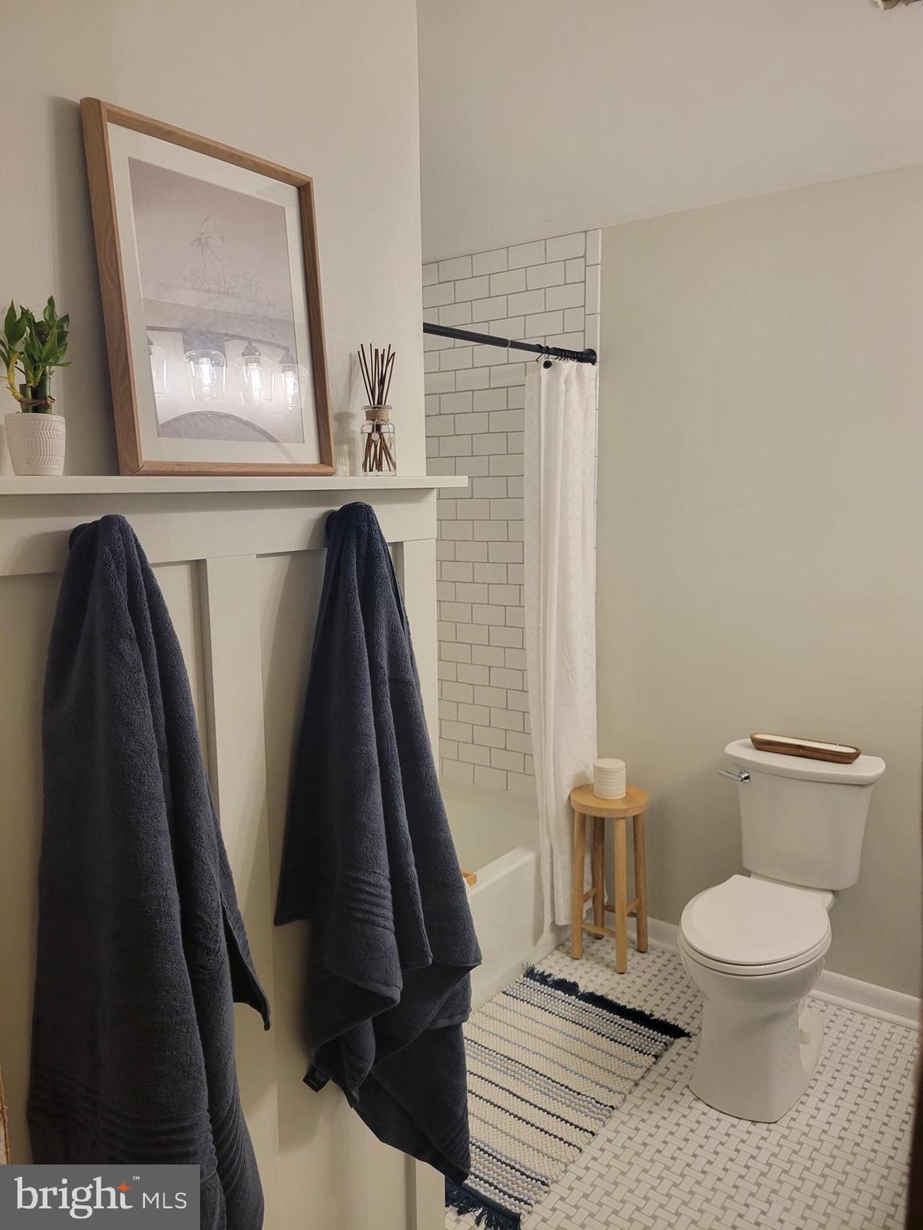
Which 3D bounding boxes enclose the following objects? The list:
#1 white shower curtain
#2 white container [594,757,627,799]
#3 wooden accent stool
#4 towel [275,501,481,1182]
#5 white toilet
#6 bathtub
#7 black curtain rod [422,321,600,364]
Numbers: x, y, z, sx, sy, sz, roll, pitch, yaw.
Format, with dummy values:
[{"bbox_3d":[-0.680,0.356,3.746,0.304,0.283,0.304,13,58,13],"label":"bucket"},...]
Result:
[{"bbox_3d":[0.340,0.121,3.009,0.165,1.830,0.335,6,10,37],"label":"white shower curtain"},{"bbox_3d":[0.480,0.530,3.003,0.104,0.106,0.104,0,8,0],"label":"white container"},{"bbox_3d":[0.485,0.859,3.035,0.252,0.554,0.252,0,8,0],"label":"wooden accent stool"},{"bbox_3d":[-0.107,0.418,1.444,0.190,1.185,0.350,6,10,37],"label":"towel"},{"bbox_3d":[0.815,0.822,2.471,0.427,0.779,0.765,6,10,37],"label":"white toilet"},{"bbox_3d":[-0.308,0.963,2.907,0.760,0.392,1.510,6,10,37],"label":"bathtub"},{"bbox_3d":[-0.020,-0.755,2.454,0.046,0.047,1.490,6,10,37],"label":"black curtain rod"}]

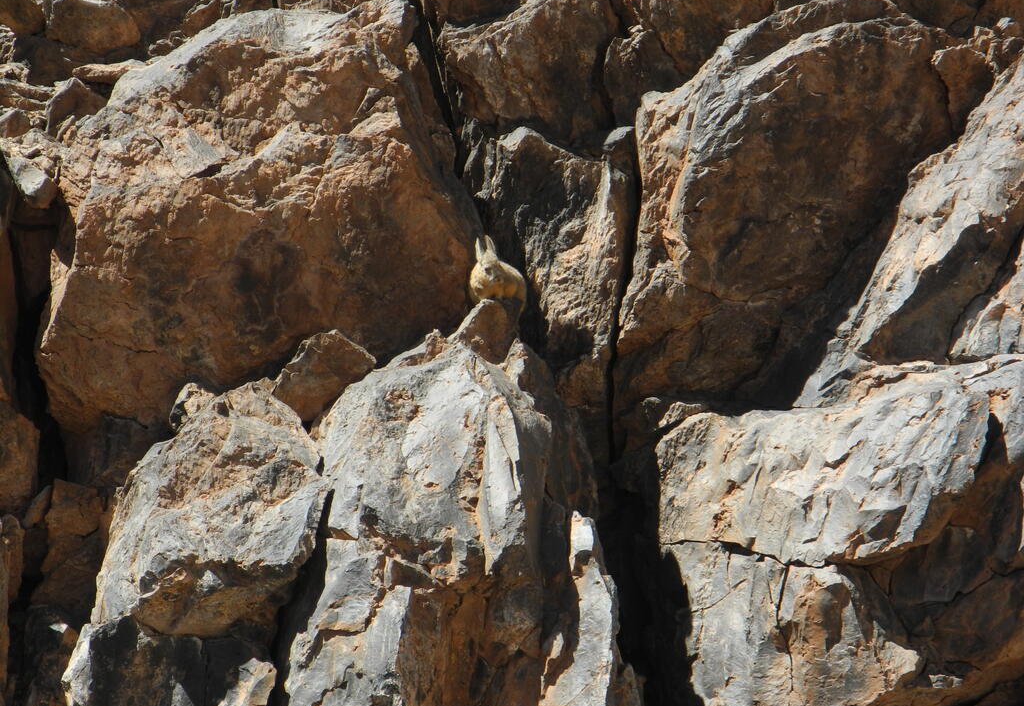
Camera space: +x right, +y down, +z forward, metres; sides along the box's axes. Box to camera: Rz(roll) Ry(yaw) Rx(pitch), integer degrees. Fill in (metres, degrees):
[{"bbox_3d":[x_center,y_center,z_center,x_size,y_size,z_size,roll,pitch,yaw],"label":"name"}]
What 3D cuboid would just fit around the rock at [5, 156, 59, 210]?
[{"bbox_3d":[-1.616,-0.573,19.894,0.180,0.163,0.170,0,-7,0],"label":"rock"}]

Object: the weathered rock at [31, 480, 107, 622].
[{"bbox_3d":[-1.463,0.654,19.600,0.262,0.440,0.280,0,-7,0],"label":"weathered rock"}]

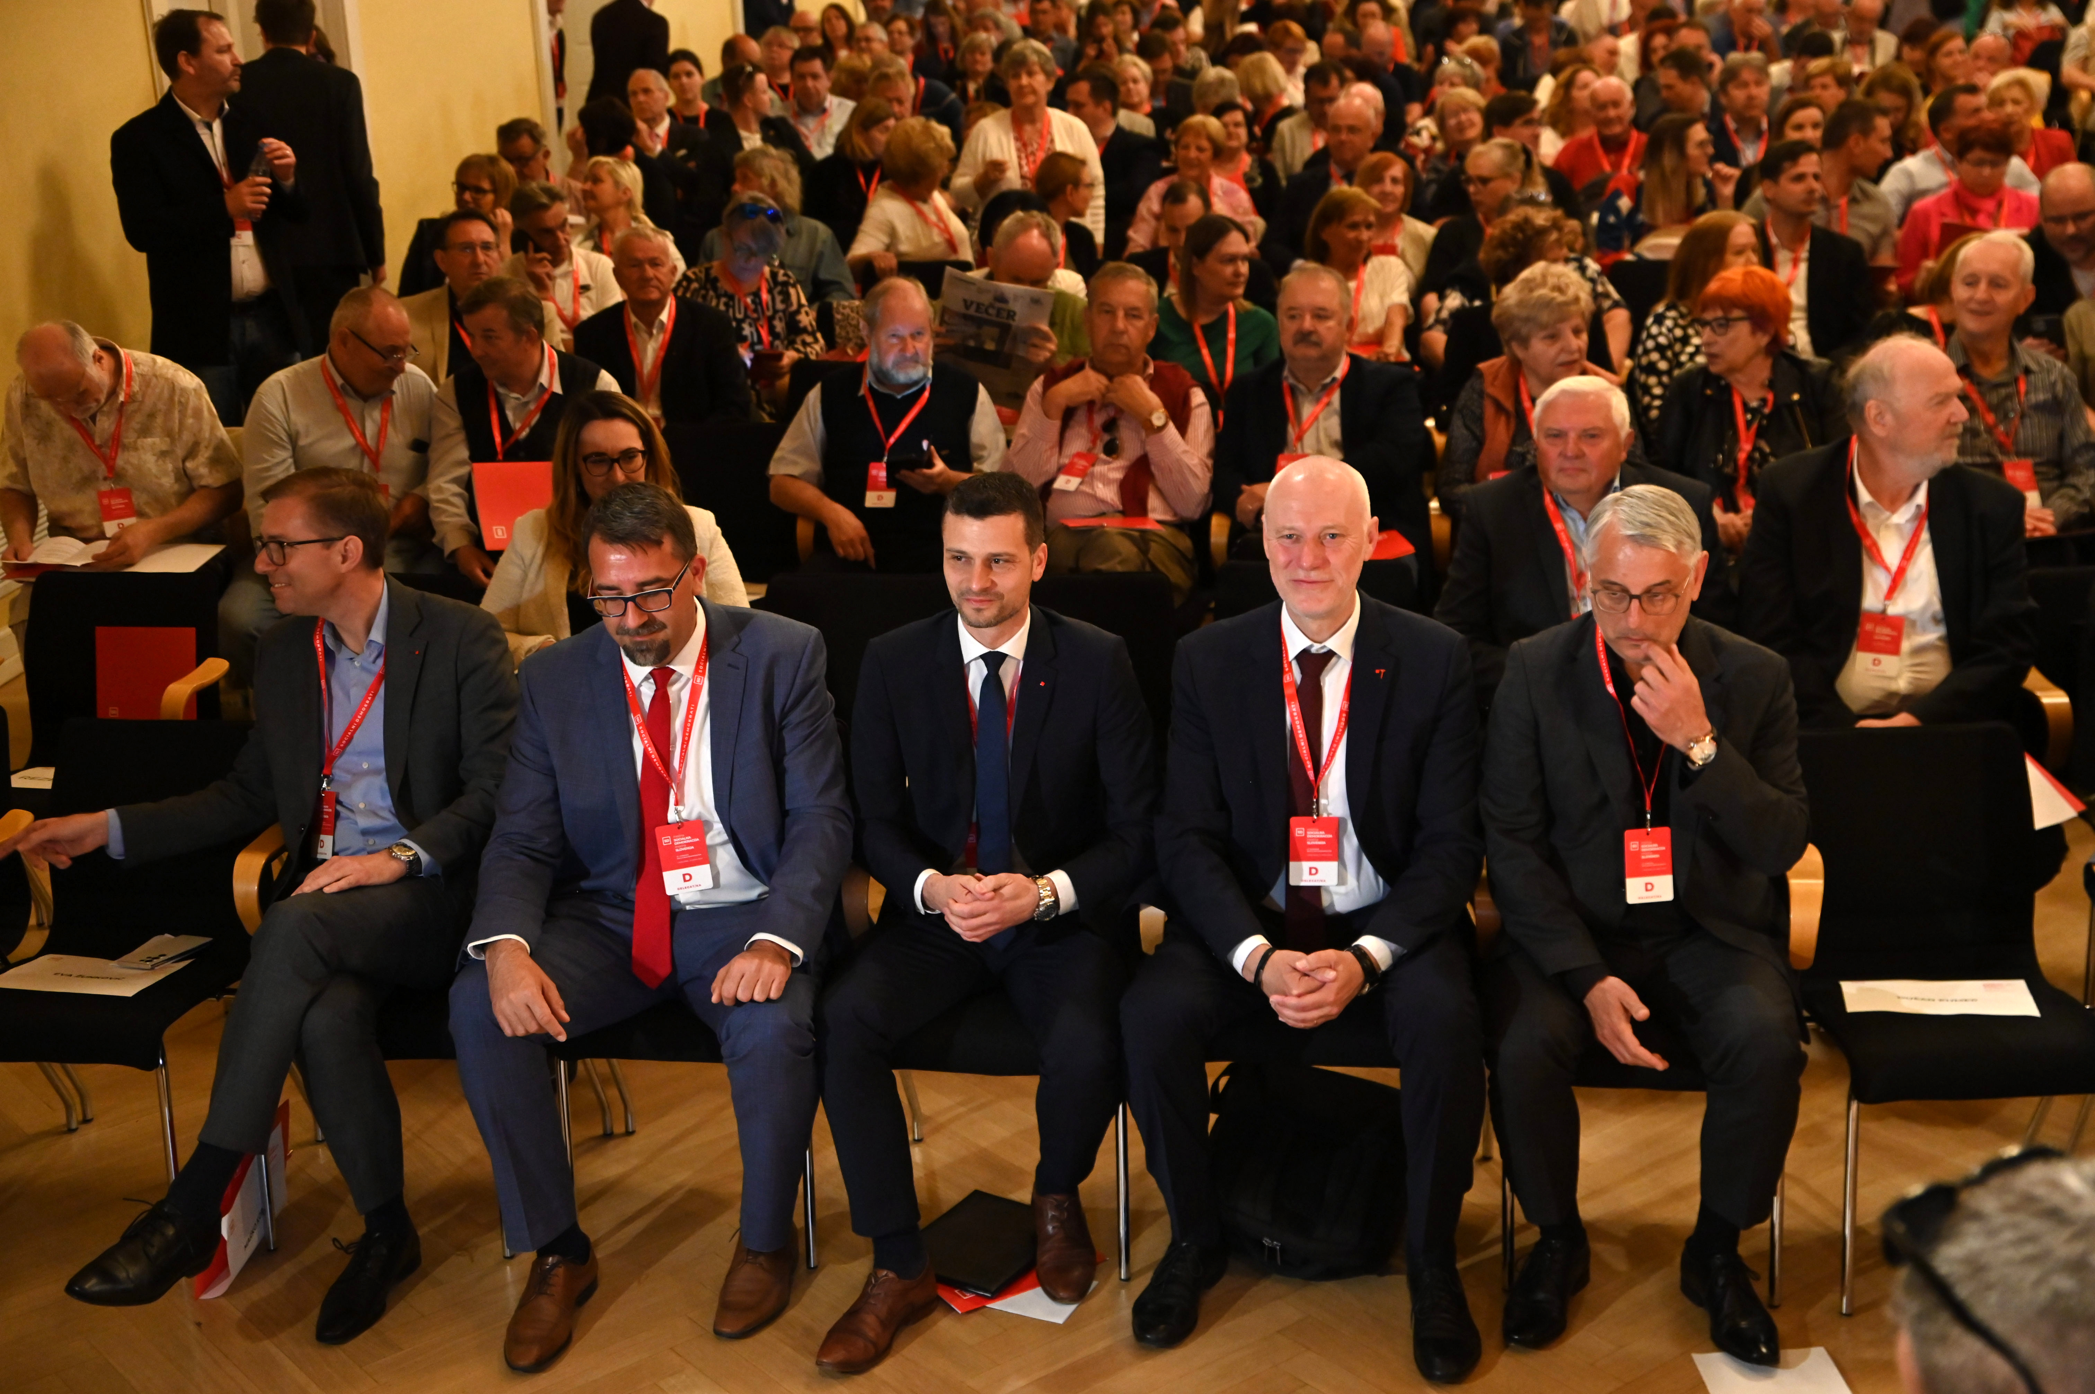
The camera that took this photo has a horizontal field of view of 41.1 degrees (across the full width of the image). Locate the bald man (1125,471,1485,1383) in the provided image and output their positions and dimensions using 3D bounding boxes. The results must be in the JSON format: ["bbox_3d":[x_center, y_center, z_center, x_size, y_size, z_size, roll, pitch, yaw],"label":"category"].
[{"bbox_3d":[0.393,0.306,4.232,0.560,1.330,0.720,0,18,8],"label":"bald man"}]

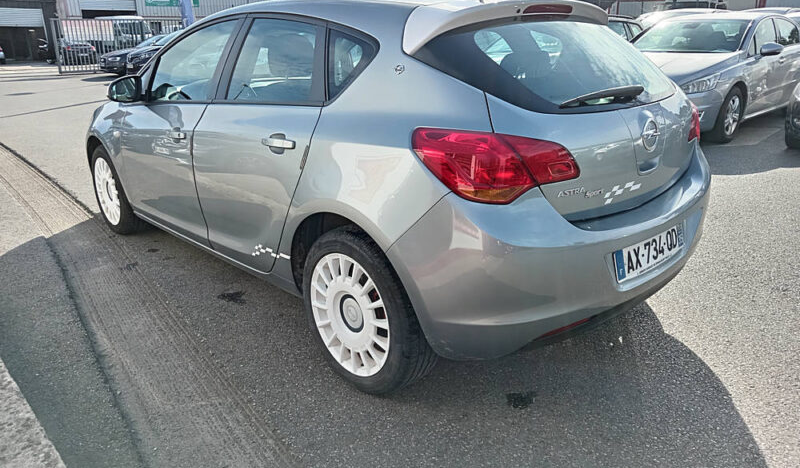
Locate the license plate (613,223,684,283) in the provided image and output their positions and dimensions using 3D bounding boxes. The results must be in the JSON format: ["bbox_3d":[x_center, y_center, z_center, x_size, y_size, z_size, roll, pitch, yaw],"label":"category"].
[{"bbox_3d":[0.917,0.058,2.097,0.520,0.112,0.020,-17,10,-40],"label":"license plate"}]

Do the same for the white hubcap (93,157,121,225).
[{"bbox_3d":[-2.024,-0.291,4.010,0.050,0.470,0.470,-17,24,-40],"label":"white hubcap"}]

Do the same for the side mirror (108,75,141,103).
[{"bbox_3d":[-1.513,-0.791,3.155,0.180,0.145,0.130,-17,24,-40],"label":"side mirror"}]

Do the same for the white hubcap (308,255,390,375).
[{"bbox_3d":[-0.189,0.300,2.141,0.050,0.470,0.470,-15,23,-40],"label":"white hubcap"}]

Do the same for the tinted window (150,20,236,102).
[{"bbox_3d":[-1.070,-0.857,2.905,0.060,0.410,0.770,12,4,-45],"label":"tinted window"}]

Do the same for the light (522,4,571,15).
[{"bbox_3d":[0.566,-0.848,2.187,0.310,0.042,0.035,-17,24,-40],"label":"light"}]

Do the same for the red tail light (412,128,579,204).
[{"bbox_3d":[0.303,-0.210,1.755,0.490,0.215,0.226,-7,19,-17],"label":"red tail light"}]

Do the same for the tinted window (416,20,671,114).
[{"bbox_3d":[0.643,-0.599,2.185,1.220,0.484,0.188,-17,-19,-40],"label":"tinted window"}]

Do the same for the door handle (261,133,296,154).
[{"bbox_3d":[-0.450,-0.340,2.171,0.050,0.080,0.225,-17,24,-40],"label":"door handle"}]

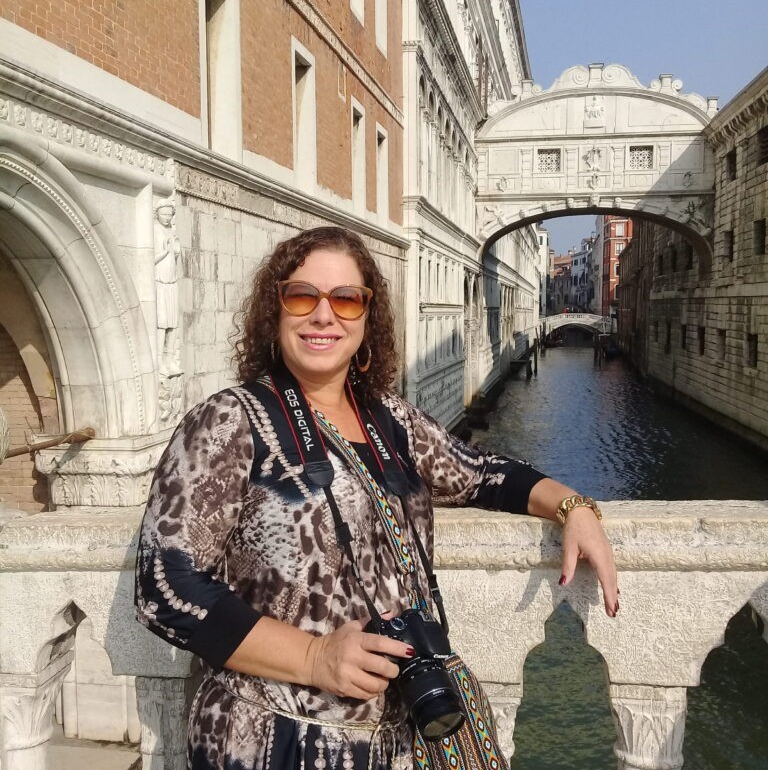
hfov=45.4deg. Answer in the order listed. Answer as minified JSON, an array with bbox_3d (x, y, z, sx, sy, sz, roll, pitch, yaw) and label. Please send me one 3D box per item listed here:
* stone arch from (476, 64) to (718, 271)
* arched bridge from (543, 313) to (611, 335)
[{"bbox_3d":[10.274,-10.557,45.404,11.191,9.587,3.700,1,5,11],"label":"stone arch"},{"bbox_3d":[26.419,-8.329,126.223,9.796,3.307,4.500,1,5,11],"label":"arched bridge"}]

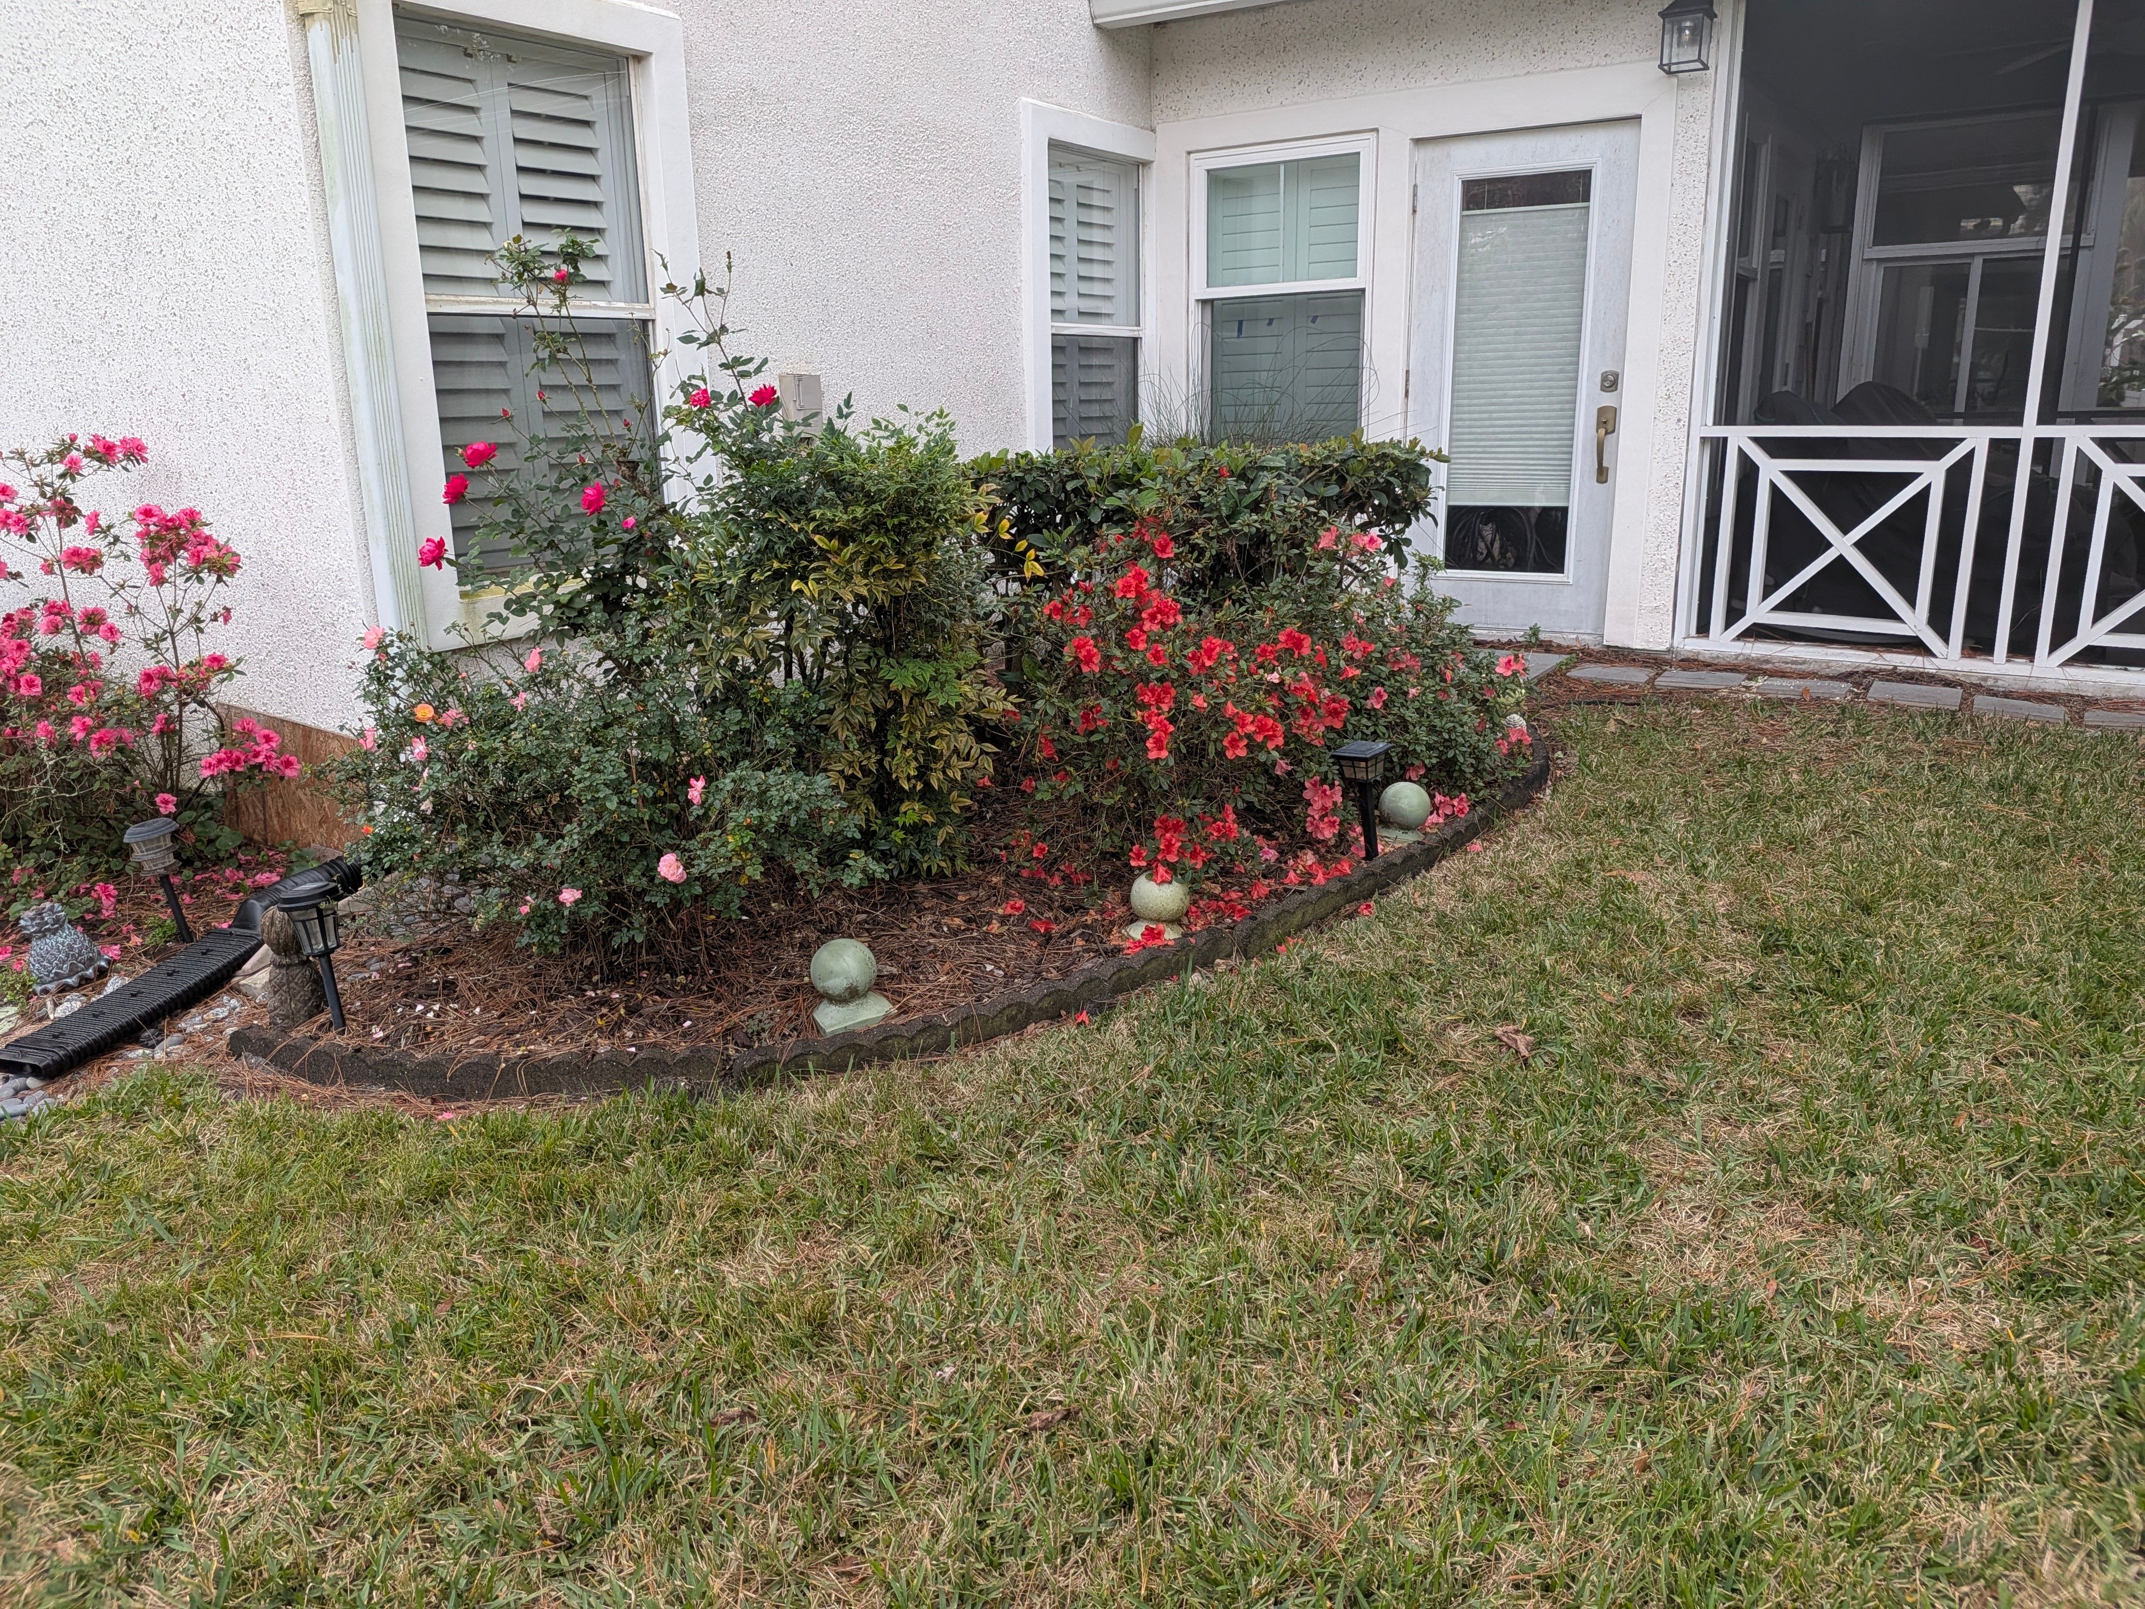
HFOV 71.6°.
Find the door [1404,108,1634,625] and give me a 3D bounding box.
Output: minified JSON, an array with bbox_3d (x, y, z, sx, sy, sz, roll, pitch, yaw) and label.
[{"bbox_3d":[1.868,-1.764,6.314,0.920,2.030,0.070,9,18,33],"label":"door"}]

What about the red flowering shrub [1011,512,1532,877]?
[{"bbox_3d":[0.595,-0.407,4.369,1.750,0.950,1.150,-15,21,-42],"label":"red flowering shrub"}]

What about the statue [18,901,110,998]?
[{"bbox_3d":[-2.388,0.322,3.494,0.160,0.171,0.150,-23,25,-30],"label":"statue"}]

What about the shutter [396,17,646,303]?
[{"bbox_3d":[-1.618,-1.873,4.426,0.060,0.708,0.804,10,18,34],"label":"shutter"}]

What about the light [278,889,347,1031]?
[{"bbox_3d":[-1.592,0.333,3.171,0.120,0.306,0.120,-12,19,-26],"label":"light"}]

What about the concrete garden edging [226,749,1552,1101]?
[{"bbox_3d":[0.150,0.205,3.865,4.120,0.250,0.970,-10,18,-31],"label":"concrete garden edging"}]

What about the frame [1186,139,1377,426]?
[{"bbox_3d":[0.946,-2.237,6.831,0.920,1.480,0.090,9,18,33],"label":"frame"}]

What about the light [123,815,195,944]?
[{"bbox_3d":[-2.203,0.192,3.629,0.120,0.318,0.120,-18,22,-29],"label":"light"}]

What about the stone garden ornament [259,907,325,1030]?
[{"bbox_3d":[-1.705,0.345,3.246,0.120,0.244,0.120,-7,16,-29],"label":"stone garden ornament"}]

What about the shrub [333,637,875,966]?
[{"bbox_3d":[-1.101,-0.063,3.633,1.320,0.760,1.000,-1,15,0],"label":"shrub"}]

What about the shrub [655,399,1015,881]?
[{"bbox_3d":[-0.674,-0.541,4.380,0.950,1.178,0.800,-3,15,-8],"label":"shrub"}]

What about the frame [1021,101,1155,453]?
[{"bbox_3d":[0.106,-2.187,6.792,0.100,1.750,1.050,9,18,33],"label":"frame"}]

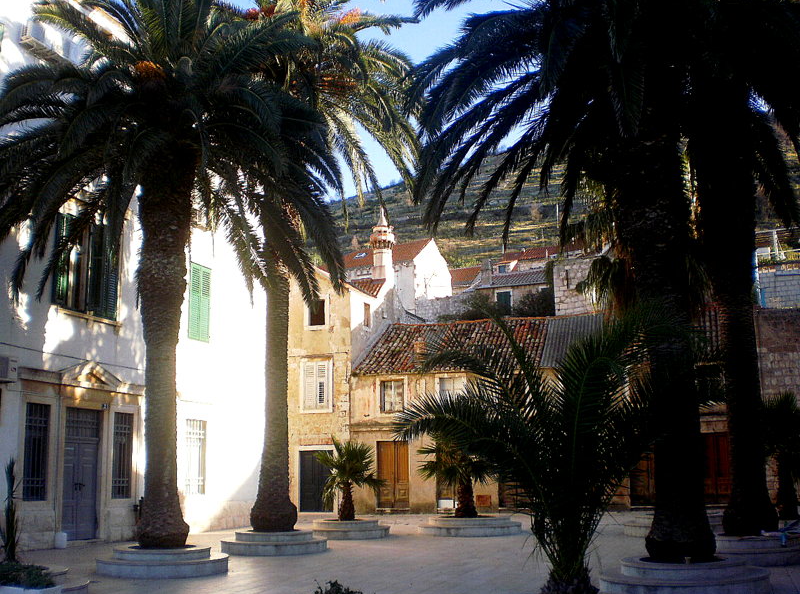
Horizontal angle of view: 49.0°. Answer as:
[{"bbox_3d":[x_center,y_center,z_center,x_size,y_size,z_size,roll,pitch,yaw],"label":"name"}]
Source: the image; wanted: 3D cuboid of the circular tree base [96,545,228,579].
[{"bbox_3d":[-3.774,4.194,13.997,2.027,0.344,2.027,-1,-11,0],"label":"circular tree base"}]

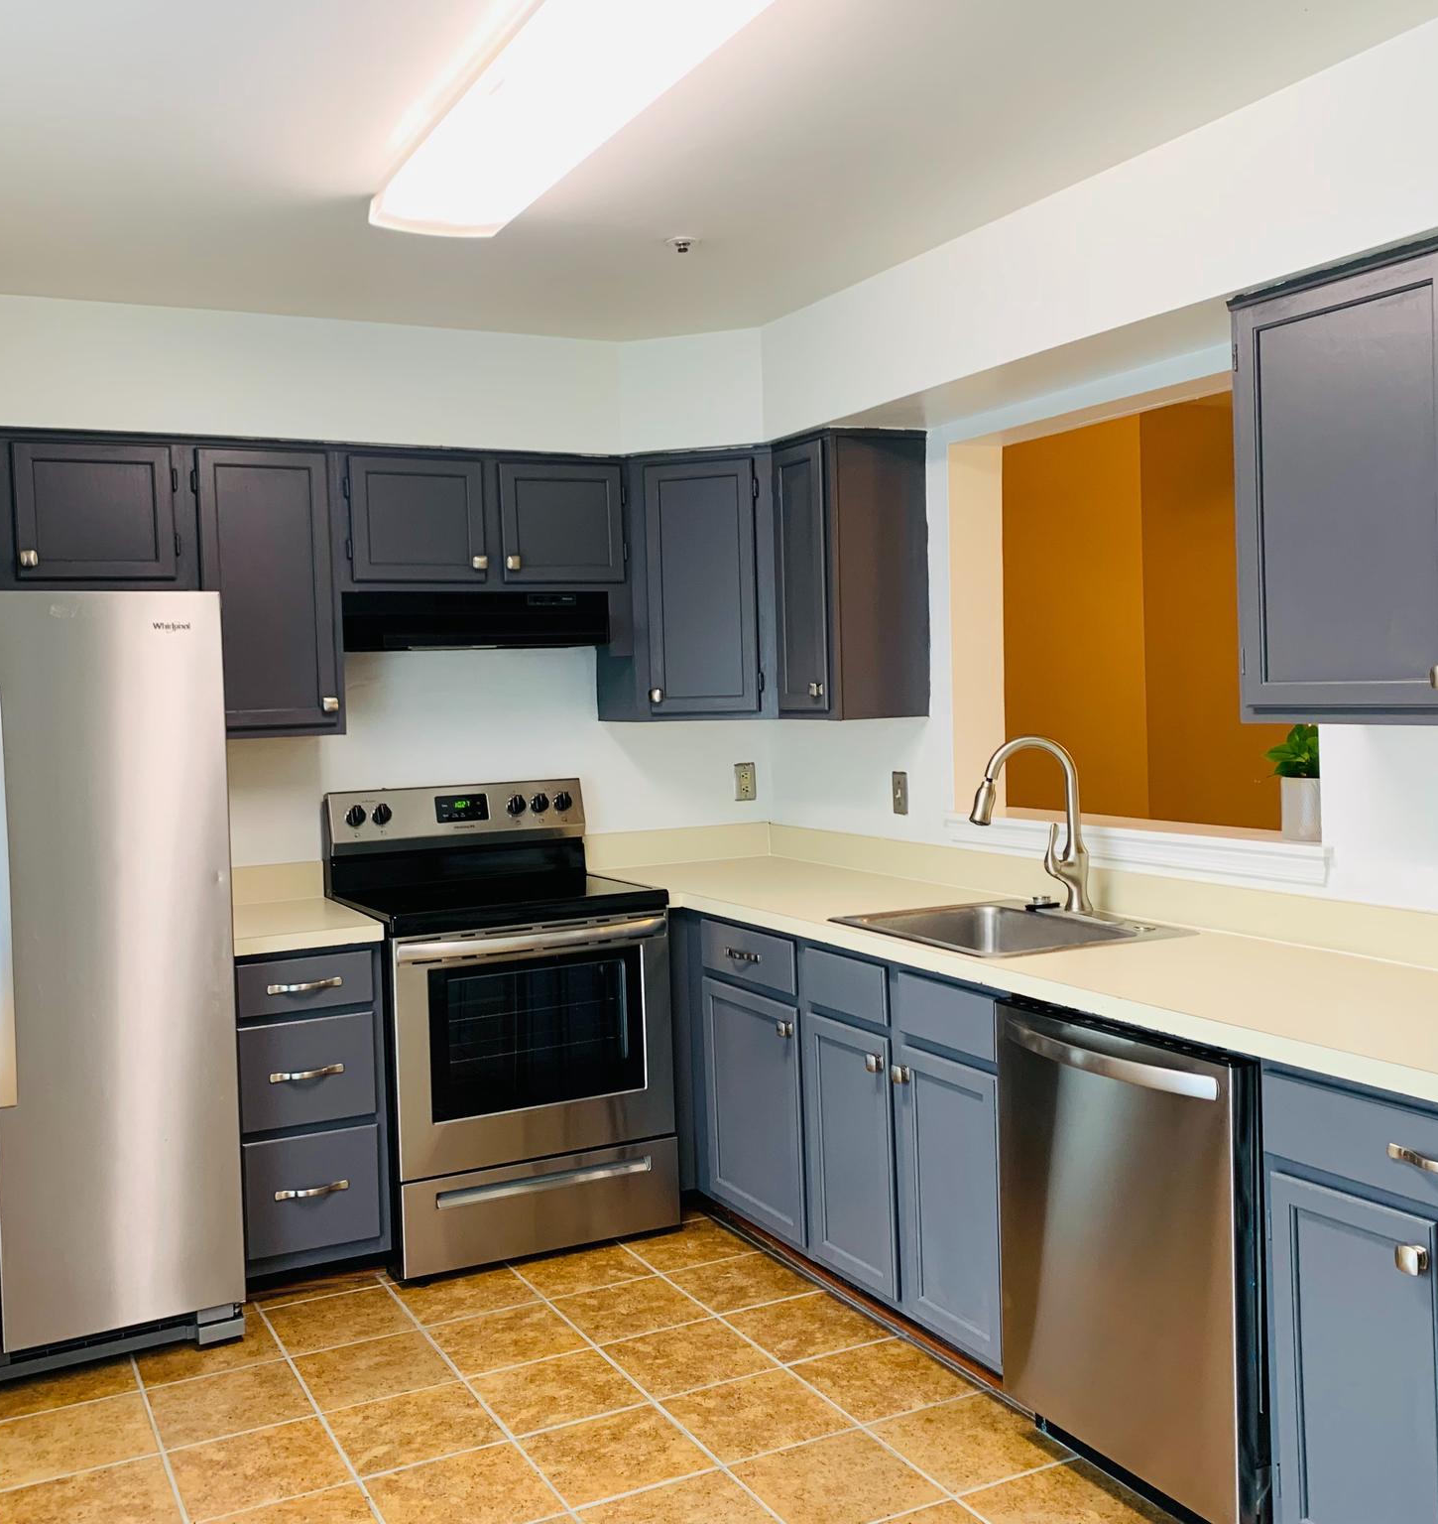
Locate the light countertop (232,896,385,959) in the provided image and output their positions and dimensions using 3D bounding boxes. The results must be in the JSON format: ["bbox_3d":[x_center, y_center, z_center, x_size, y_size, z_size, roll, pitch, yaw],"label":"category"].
[{"bbox_3d":[-1.141,0.420,3.942,0.386,0.041,0.628,-3,3,-28],"label":"light countertop"}]

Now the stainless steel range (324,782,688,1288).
[{"bbox_3d":[-0.601,0.684,4.194,0.756,1.205,0.710,-3,3,-28],"label":"stainless steel range"}]

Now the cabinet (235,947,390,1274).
[{"bbox_3d":[-1.132,0.834,3.953,0.382,0.788,0.635,-3,3,-28],"label":"cabinet"}]

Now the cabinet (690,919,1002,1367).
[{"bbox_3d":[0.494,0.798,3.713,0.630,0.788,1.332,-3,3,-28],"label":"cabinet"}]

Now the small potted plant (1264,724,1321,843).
[{"bbox_3d":[1.216,0.024,3.148,0.154,0.270,0.154,-3,3,-28],"label":"small potted plant"}]

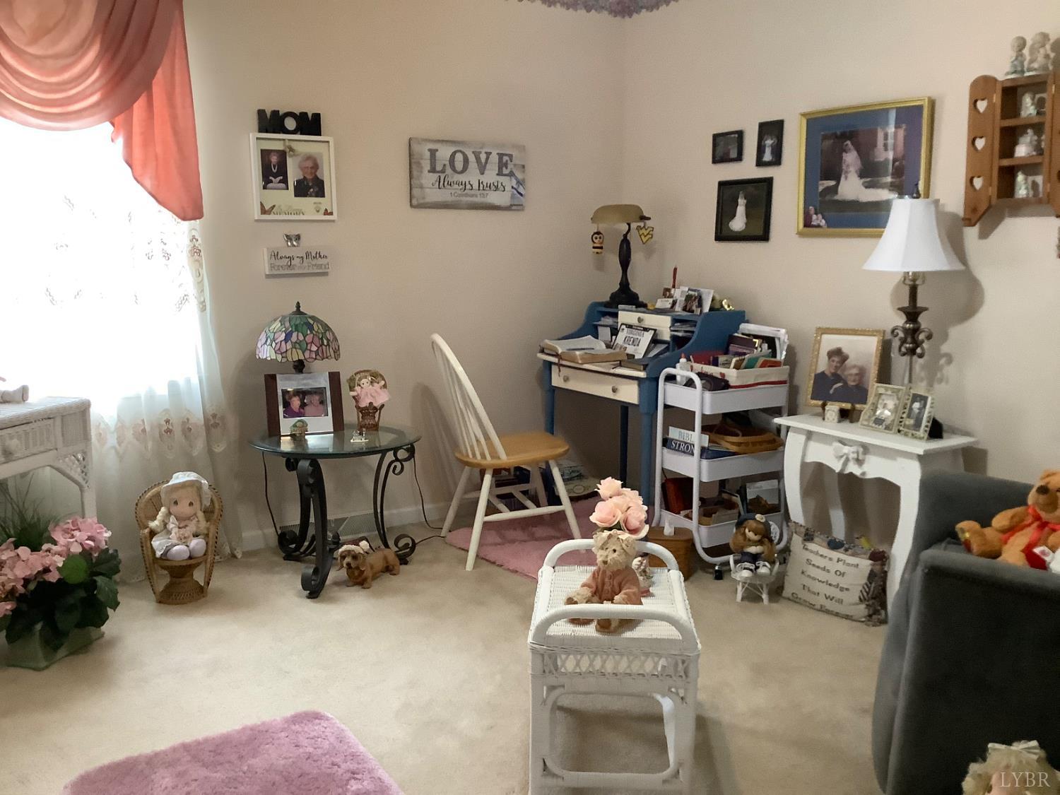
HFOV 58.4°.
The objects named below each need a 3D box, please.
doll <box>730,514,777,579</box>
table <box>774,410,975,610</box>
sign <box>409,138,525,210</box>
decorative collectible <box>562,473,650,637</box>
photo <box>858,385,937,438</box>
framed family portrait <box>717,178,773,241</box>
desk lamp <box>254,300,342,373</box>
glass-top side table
[{"bbox_3d":[0.826,0.556,3.496,0.160,0.230,0.165,3,10,17],"label":"doll"},{"bbox_3d":[1.212,0.434,3.380,0.310,0.660,0.600,-6,11,-31],"label":"table"},{"bbox_3d":[-0.265,-0.997,4.267,0.572,0.293,0.025,-6,11,-31],"label":"sign"},{"bbox_3d":[0.191,0.364,2.230,0.200,0.265,0.231,4,10,23],"label":"decorative collectible"},{"bbox_3d":[1.242,0.038,3.179,0.081,0.152,0.281,11,2,-26],"label":"photo"},{"bbox_3d":[0.858,-0.758,3.846,0.018,0.247,0.312,-6,11,-30],"label":"framed family portrait"},{"bbox_3d":[-0.875,-0.111,3.587,0.318,0.504,0.318,-2,10,-12],"label":"desk lamp"},{"bbox_3d":[-0.765,0.424,3.736,0.645,0.535,0.645,0,10,0],"label":"glass-top side table"}]

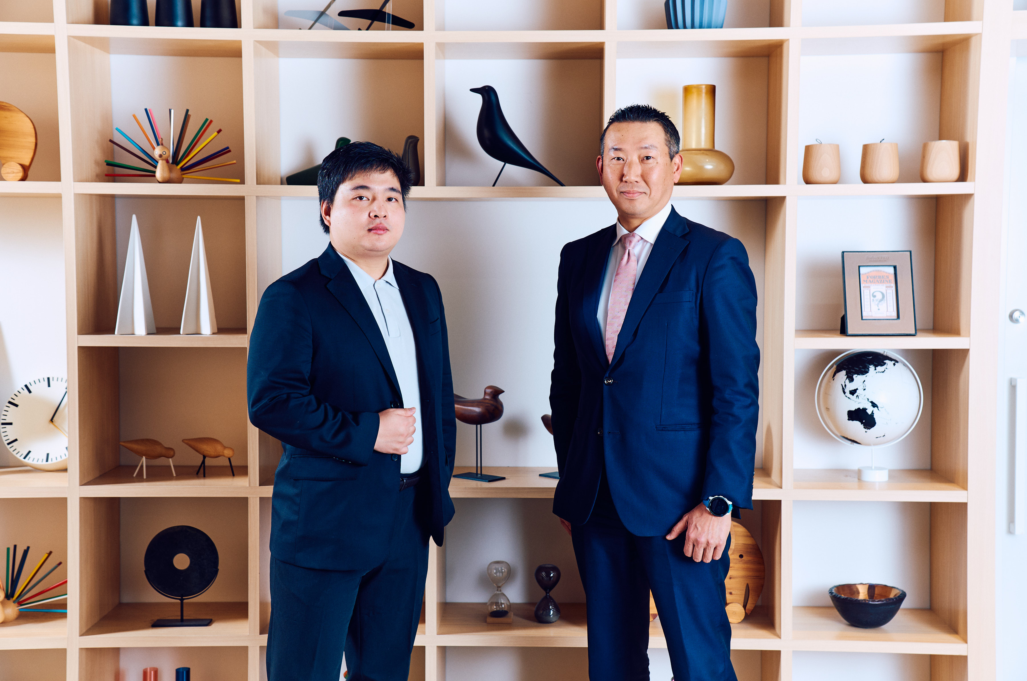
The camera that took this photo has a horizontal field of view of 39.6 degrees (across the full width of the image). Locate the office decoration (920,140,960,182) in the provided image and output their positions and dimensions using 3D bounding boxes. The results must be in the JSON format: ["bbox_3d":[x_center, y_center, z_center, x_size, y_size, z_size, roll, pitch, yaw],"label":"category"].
[{"bbox_3d":[1.169,-0.486,3.903,0.107,0.120,0.107,0,4,1],"label":"office decoration"}]

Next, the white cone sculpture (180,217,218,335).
[{"bbox_3d":[-0.855,-0.177,3.875,0.087,0.317,0.090,0,4,4],"label":"white cone sculpture"}]

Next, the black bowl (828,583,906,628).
[{"bbox_3d":[0.991,0.748,3.991,0.208,0.089,0.205,0,4,1],"label":"black bowl"}]

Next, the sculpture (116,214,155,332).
[{"bbox_3d":[-1.023,-0.178,3.863,0.084,0.319,0.086,0,4,2],"label":"sculpture"}]

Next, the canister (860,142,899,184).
[{"bbox_3d":[1.004,-0.483,3.906,0.105,0.118,0.105,0,4,1],"label":"canister"}]

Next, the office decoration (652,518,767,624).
[{"bbox_3d":[0.511,0.641,4.015,0.375,0.278,0.095,0,4,5],"label":"office decoration"}]

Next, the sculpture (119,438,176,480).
[{"bbox_3d":[-1.041,0.334,4.061,0.158,0.111,0.057,0,4,-7],"label":"sculpture"}]

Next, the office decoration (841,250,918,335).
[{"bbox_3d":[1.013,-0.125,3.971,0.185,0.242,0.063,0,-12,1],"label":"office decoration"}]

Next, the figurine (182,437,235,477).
[{"bbox_3d":[-0.871,0.332,4.070,0.150,0.111,0.057,1,4,7],"label":"figurine"}]

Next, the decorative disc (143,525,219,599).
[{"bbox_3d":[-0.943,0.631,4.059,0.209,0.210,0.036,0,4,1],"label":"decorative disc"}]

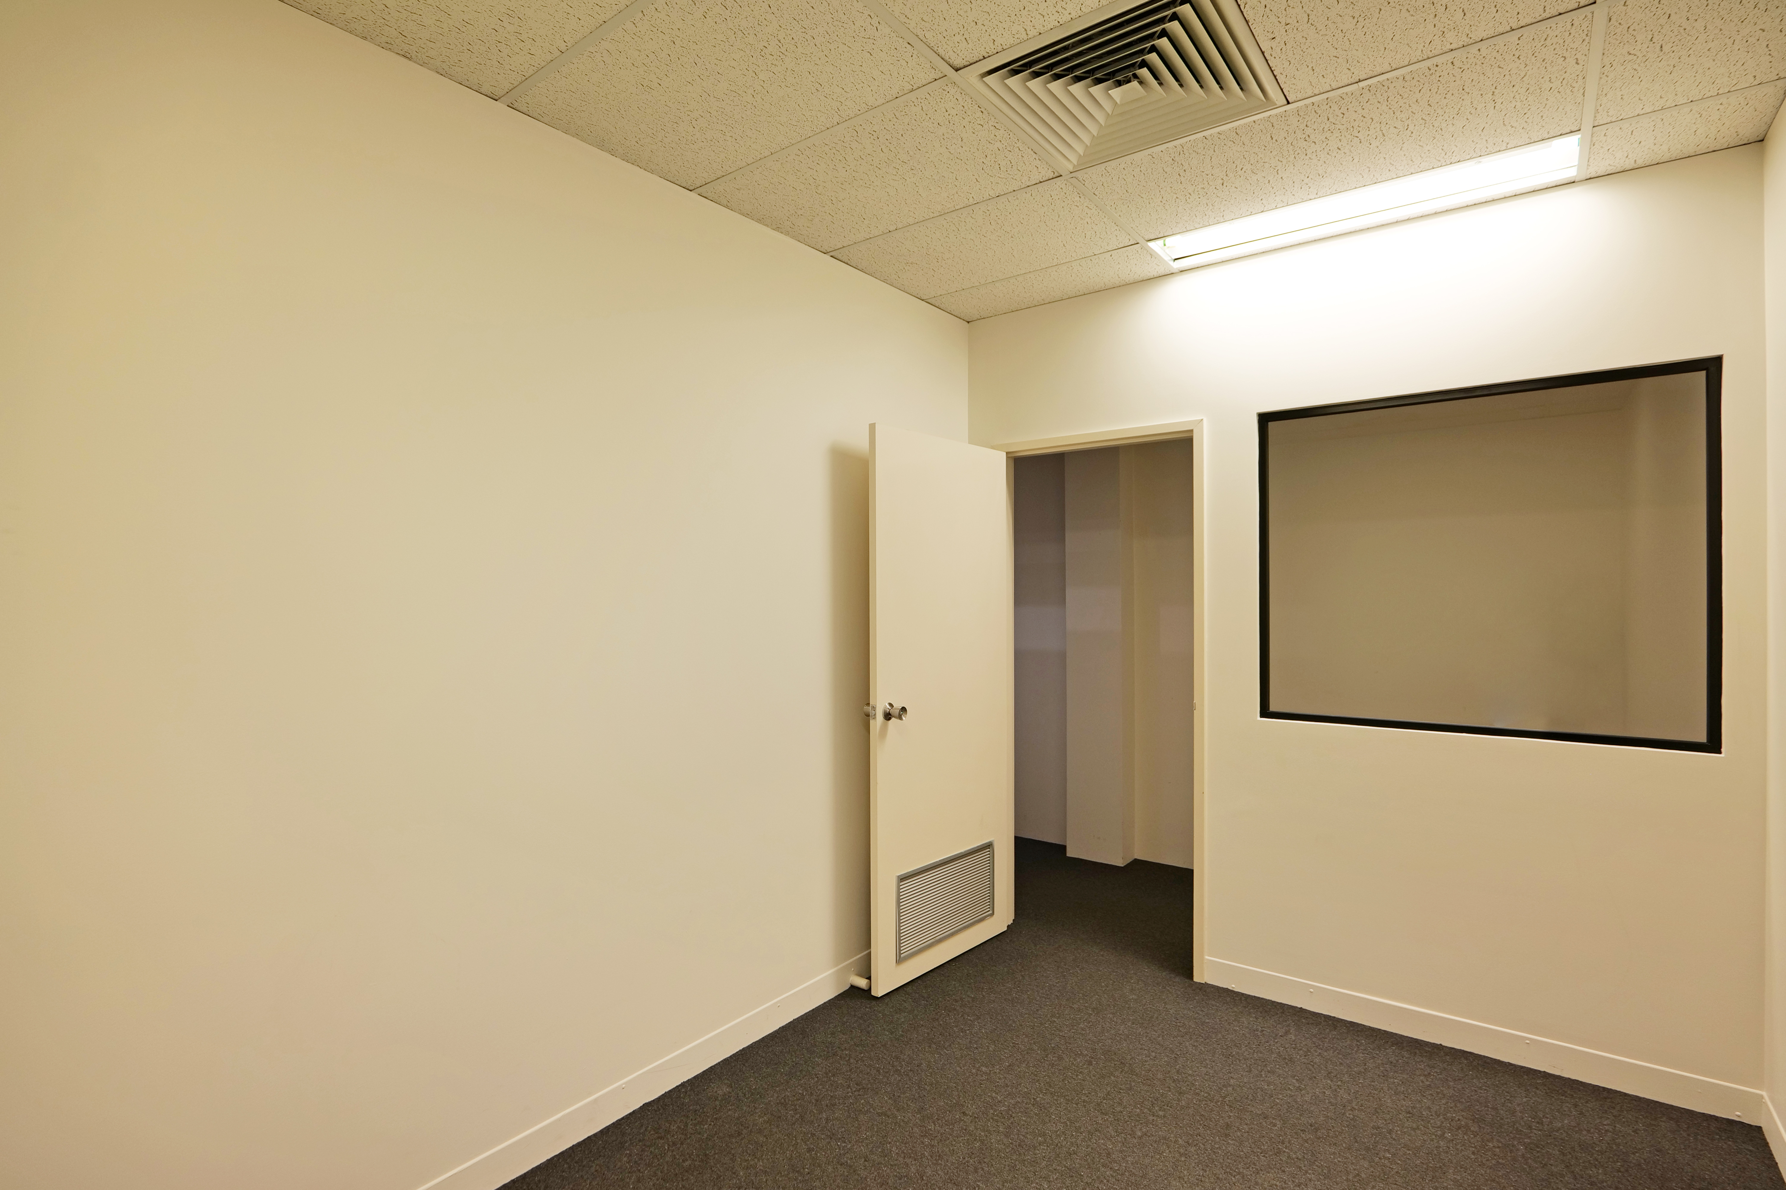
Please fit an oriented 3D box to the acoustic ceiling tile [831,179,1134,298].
[{"bbox_3d":[0.320,-1.260,2.870,0.945,0.020,0.585,0,0,37],"label":"acoustic ceiling tile"}]

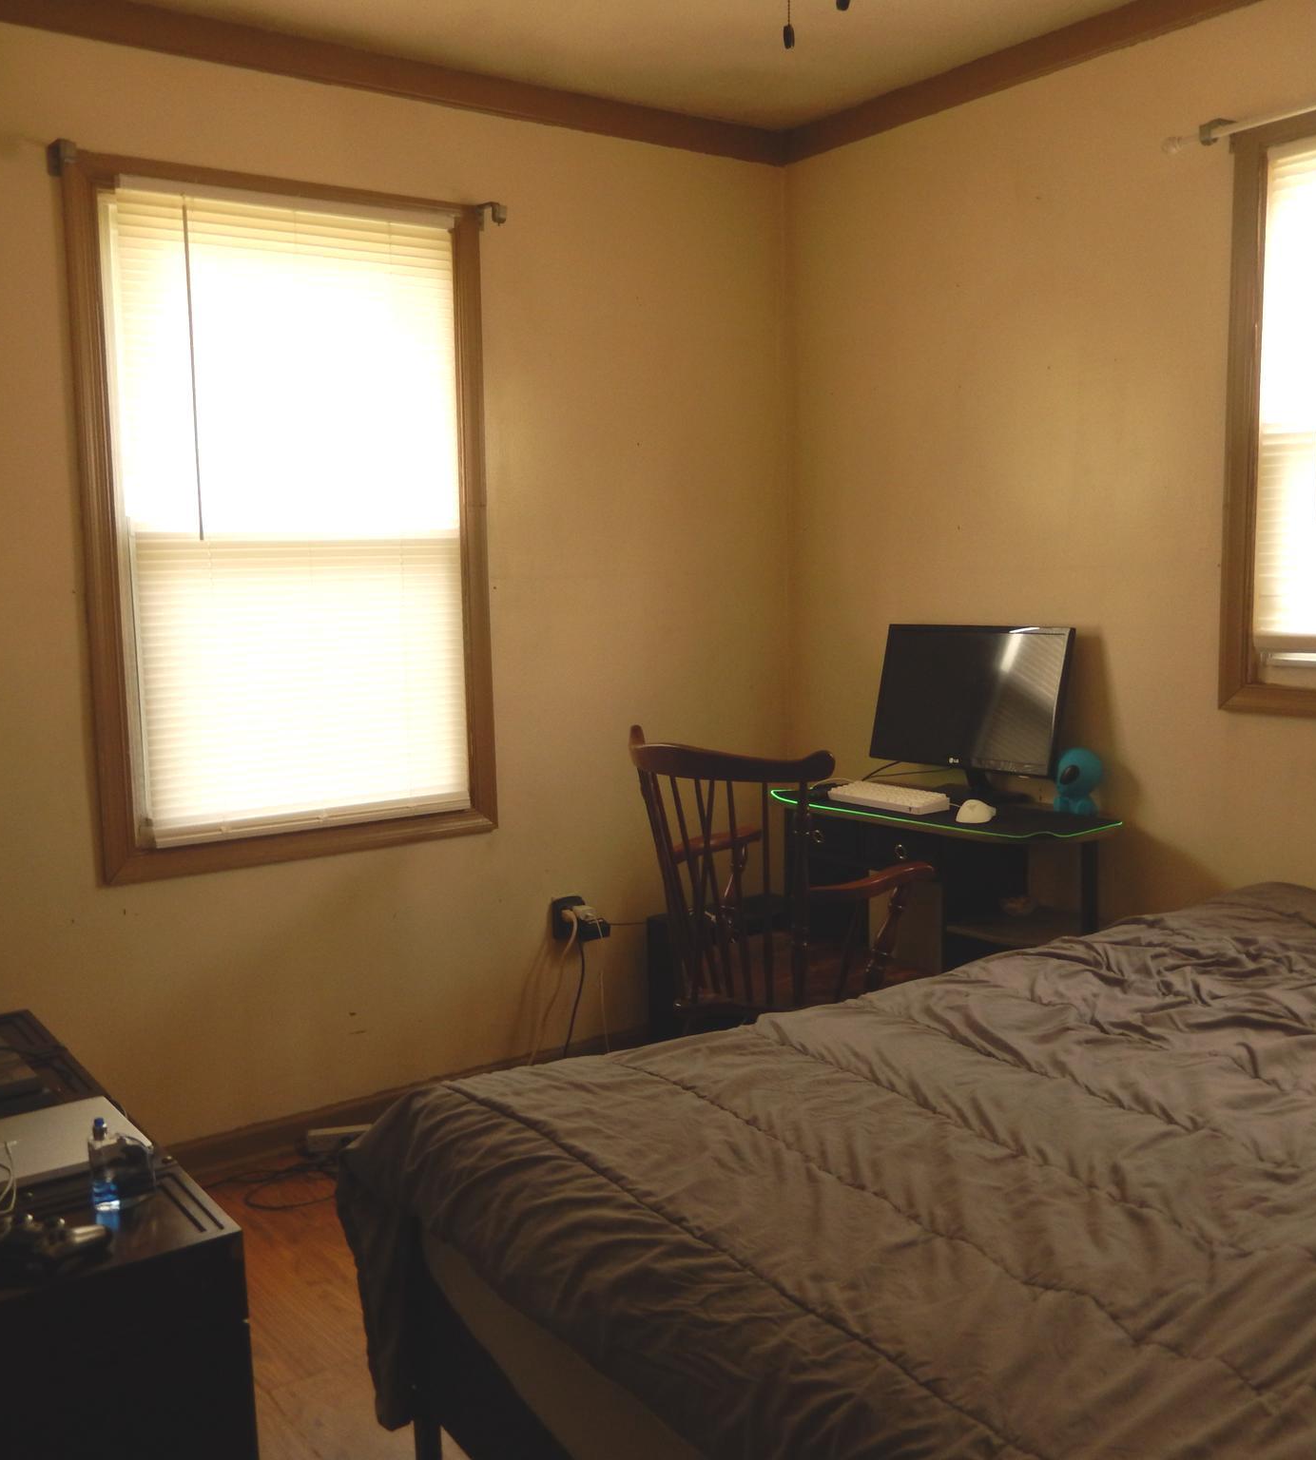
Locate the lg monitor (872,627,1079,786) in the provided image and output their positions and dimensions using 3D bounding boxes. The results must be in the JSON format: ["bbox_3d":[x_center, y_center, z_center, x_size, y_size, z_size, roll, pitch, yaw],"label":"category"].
[{"bbox_3d":[0.701,-0.064,3.184,0.120,0.335,0.530,-6,9,-36],"label":"lg monitor"}]

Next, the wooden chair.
[{"bbox_3d":[0.315,0.489,2.845,0.540,0.974,0.570,-6,9,-36],"label":"wooden chair"}]

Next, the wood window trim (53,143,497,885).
[{"bbox_3d":[-0.767,-0.431,3.034,0.910,1.430,0.060,-6,9,-36],"label":"wood window trim"}]

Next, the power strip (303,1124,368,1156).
[{"bbox_3d":[-0.638,0.931,3.186,0.300,0.047,0.050,-3,8,-14],"label":"power strip"}]

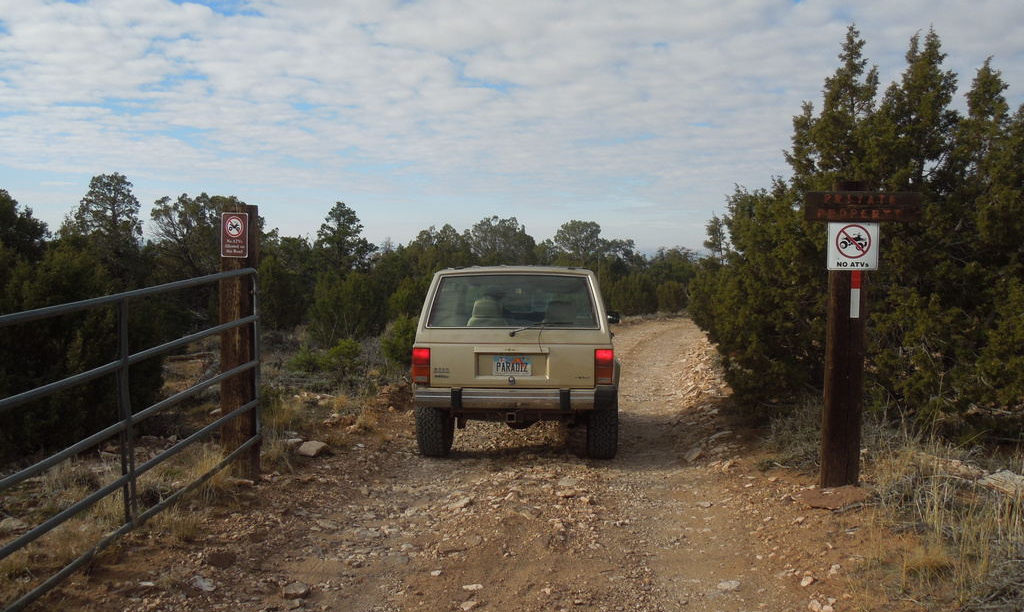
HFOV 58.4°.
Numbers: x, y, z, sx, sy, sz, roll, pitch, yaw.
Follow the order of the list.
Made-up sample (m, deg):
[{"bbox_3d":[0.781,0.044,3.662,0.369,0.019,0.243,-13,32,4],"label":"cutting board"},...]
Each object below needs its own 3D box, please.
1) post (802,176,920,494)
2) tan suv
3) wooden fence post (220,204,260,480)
[{"bbox_3d":[2.130,0.200,5.720,0.700,1.870,0.220,1,4,5],"label":"post"},{"bbox_3d":[0.150,0.460,9.220,1.800,1.660,4.200,0,2,4],"label":"tan suv"},{"bbox_3d":[-1.895,0.265,6.380,0.215,1.910,0.180,2,4,16],"label":"wooden fence post"}]

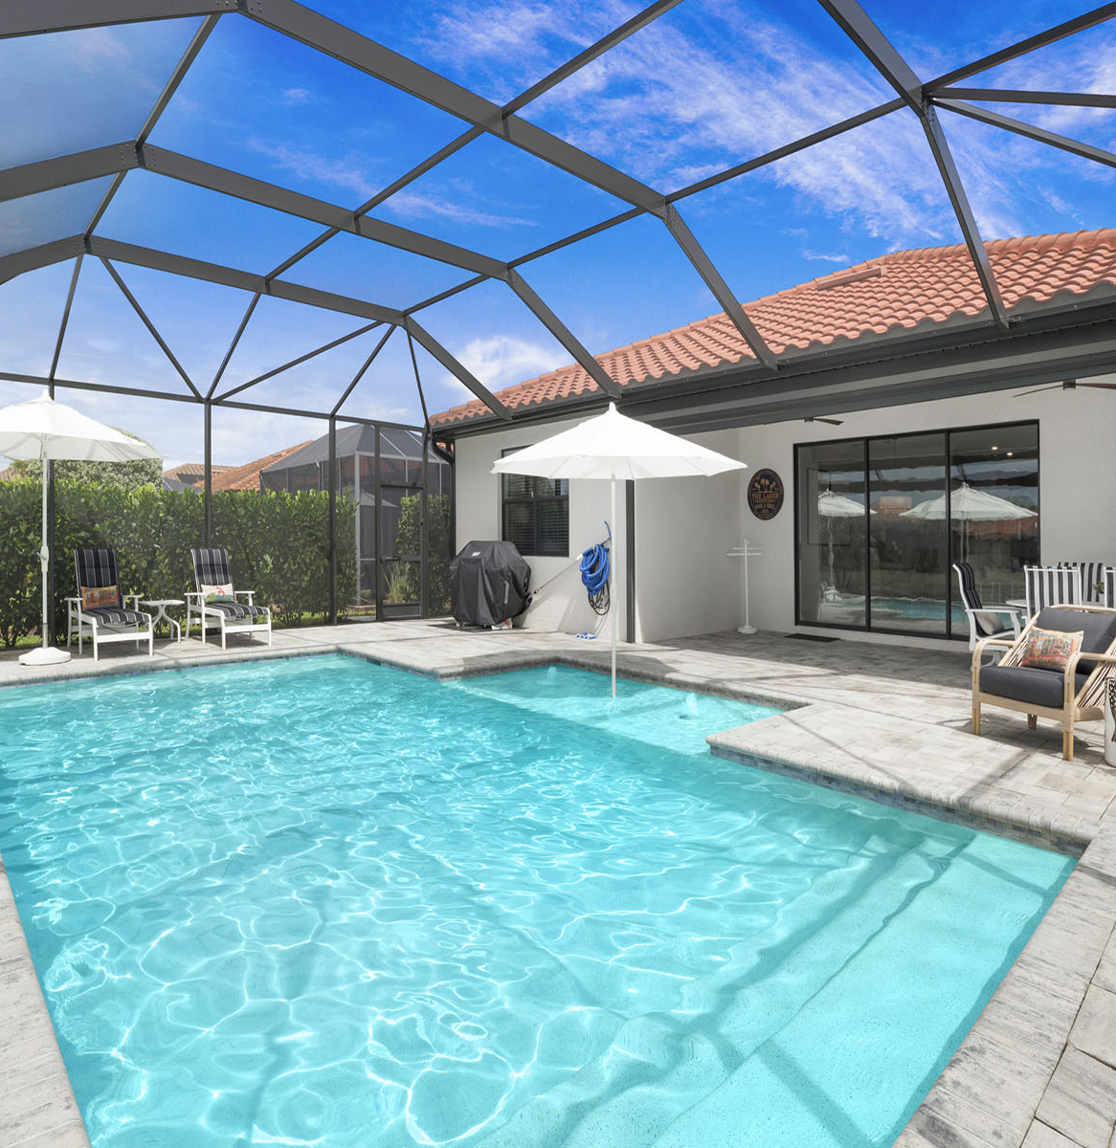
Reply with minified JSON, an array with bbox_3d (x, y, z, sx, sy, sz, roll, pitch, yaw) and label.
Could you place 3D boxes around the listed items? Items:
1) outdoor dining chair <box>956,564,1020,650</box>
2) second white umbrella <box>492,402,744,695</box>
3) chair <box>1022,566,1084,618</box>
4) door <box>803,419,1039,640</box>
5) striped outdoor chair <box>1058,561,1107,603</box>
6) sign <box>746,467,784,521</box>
[{"bbox_3d":[4.919,0.479,7.672,0.585,1.193,0.626,-2,3,-44],"label":"outdoor dining chair"},{"bbox_3d":[0.586,-0.223,6.745,2.475,3.006,2.475,0,2,0],"label":"second white umbrella"},{"bbox_3d":[5.016,0.515,6.763,0.626,1.193,0.585,-2,3,-44],"label":"chair"},{"bbox_3d":[4.822,-0.548,9.374,0.120,2.825,3.175,-2,3,-44],"label":"door"},{"bbox_3d":[5.775,0.490,7.465,0.626,1.193,0.585,-2,3,-44],"label":"striped outdoor chair"},{"bbox_3d":[3.348,-1.299,10.853,0.040,0.849,0.669,-2,3,-44],"label":"sign"}]

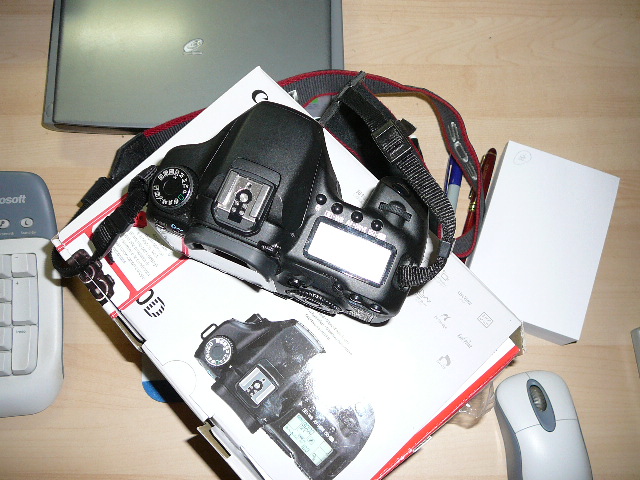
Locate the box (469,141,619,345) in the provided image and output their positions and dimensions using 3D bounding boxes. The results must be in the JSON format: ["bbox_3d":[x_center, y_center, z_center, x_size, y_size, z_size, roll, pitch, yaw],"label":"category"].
[{"bbox_3d":[0.181,0.001,0.541,0.097,0.029,0.143,20,74,4],"label":"box"}]

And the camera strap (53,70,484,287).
[{"bbox_3d":[-0.025,-0.058,0.461,0.325,0.205,0.221,3,74,-1],"label":"camera strap"}]

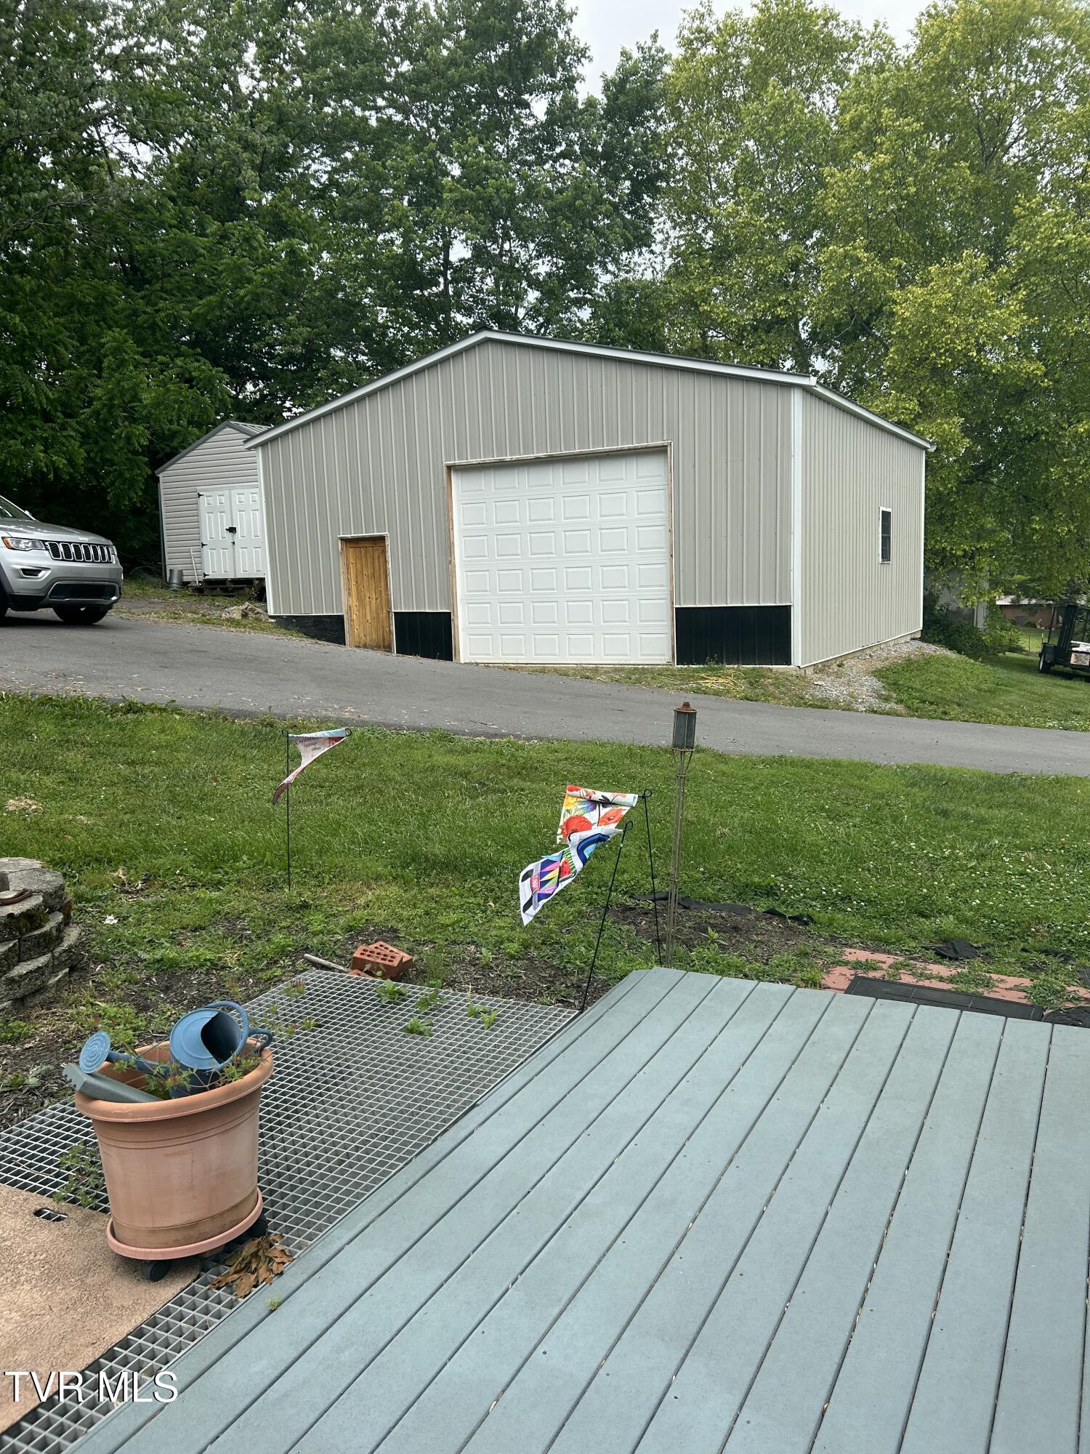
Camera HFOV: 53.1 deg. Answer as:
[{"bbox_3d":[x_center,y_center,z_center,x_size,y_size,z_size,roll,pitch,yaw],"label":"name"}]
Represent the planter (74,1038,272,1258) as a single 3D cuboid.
[{"bbox_3d":[-0.905,1.043,2.725,0.460,0.380,0.460,-5,8,-20],"label":"planter"}]

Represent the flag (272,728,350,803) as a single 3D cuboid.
[{"bbox_3d":[-1.261,0.209,5.900,0.380,0.400,0.180,-1,8,7],"label":"flag"}]

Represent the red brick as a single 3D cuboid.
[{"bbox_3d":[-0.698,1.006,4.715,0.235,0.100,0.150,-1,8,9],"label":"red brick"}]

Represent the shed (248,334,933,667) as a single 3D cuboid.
[{"bbox_3d":[1.453,-3.973,20.381,9.660,4.970,9.450,2,9,28],"label":"shed"}]

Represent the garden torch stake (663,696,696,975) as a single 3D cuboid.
[{"bbox_3d":[0.558,0.472,4.643,0.105,1.164,0.105,3,8,-1],"label":"garden torch stake"}]

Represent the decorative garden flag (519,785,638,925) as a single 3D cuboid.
[{"bbox_3d":[0.136,0.531,4.500,0.420,0.500,0.270,2,8,24],"label":"decorative garden flag"}]

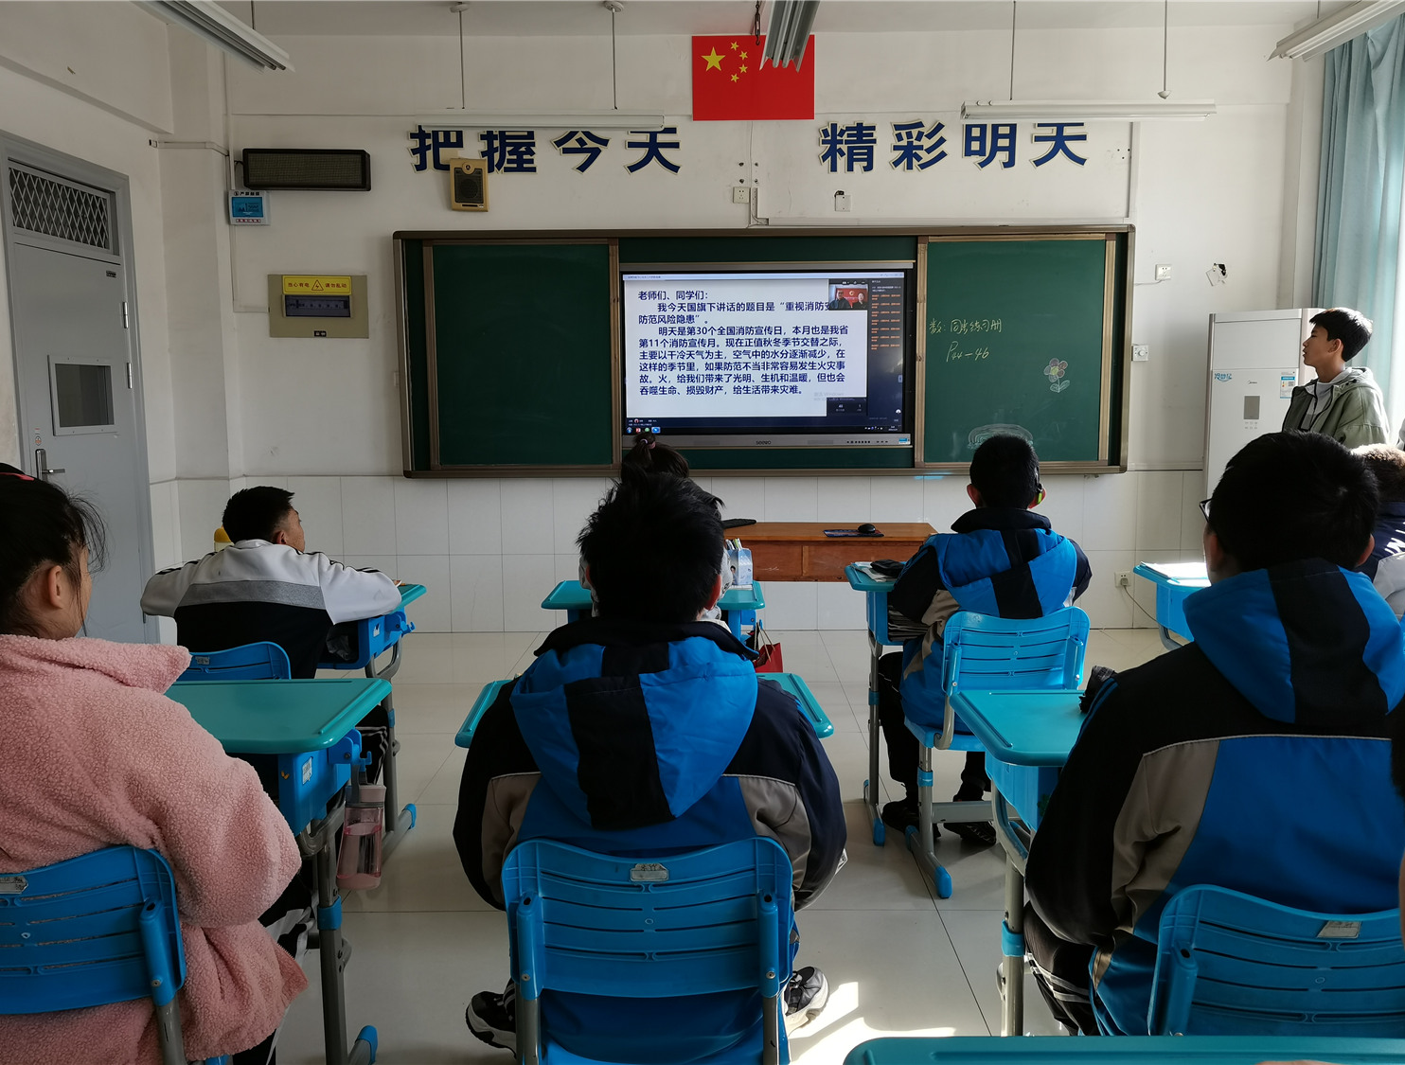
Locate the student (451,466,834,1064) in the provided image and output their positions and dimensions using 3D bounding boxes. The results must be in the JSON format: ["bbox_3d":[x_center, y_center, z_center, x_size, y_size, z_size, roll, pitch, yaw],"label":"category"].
[{"bbox_3d":[-0.095,0.505,2.008,0.650,1.256,0.820,-1,7,-2],"label":"student"}]

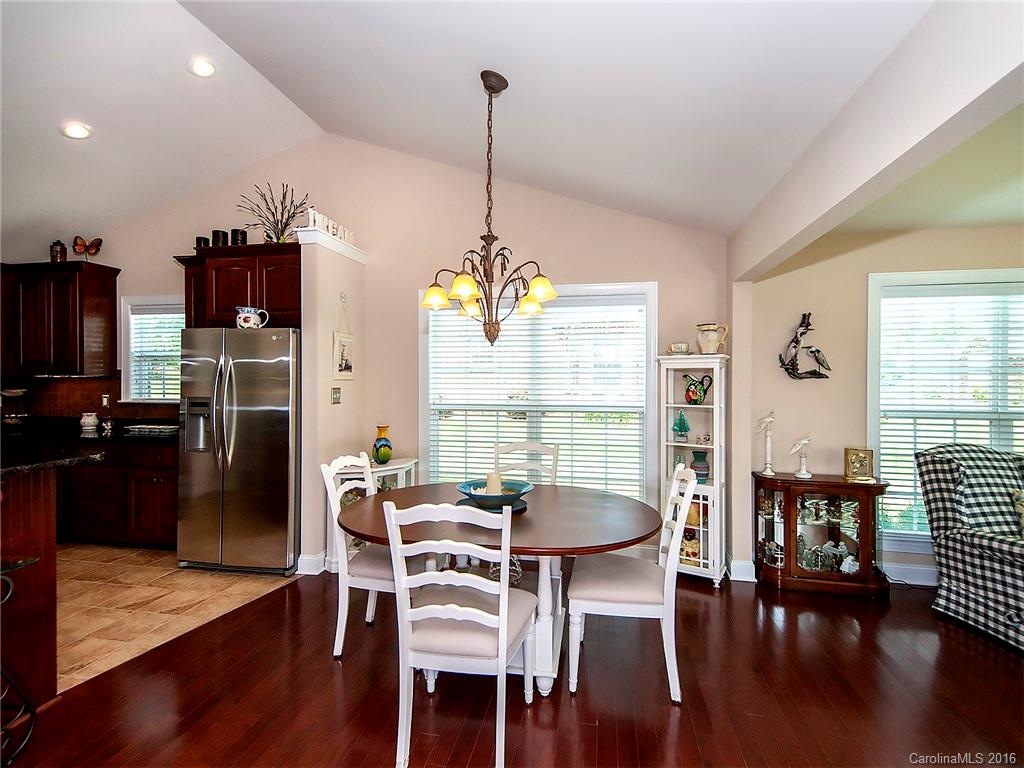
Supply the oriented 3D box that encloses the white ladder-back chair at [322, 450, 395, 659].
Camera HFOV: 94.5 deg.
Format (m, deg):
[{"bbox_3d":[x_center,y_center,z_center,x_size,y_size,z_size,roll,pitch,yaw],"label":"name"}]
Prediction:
[{"bbox_3d":[-0.650,0.881,2.500,0.570,0.980,0.480,0,0,9],"label":"white ladder-back chair"}]

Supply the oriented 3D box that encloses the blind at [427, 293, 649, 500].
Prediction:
[{"bbox_3d":[0.164,0.195,3.794,1.750,1.740,0.060,0,0,11],"label":"blind"}]

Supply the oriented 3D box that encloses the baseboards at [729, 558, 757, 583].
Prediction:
[{"bbox_3d":[1.593,1.288,3.254,0.175,0.145,0.030,0,1,11],"label":"baseboards"}]

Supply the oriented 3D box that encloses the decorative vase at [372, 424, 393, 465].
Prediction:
[{"bbox_3d":[-1.002,0.462,3.696,0.153,0.310,0.153,0,0,11],"label":"decorative vase"}]

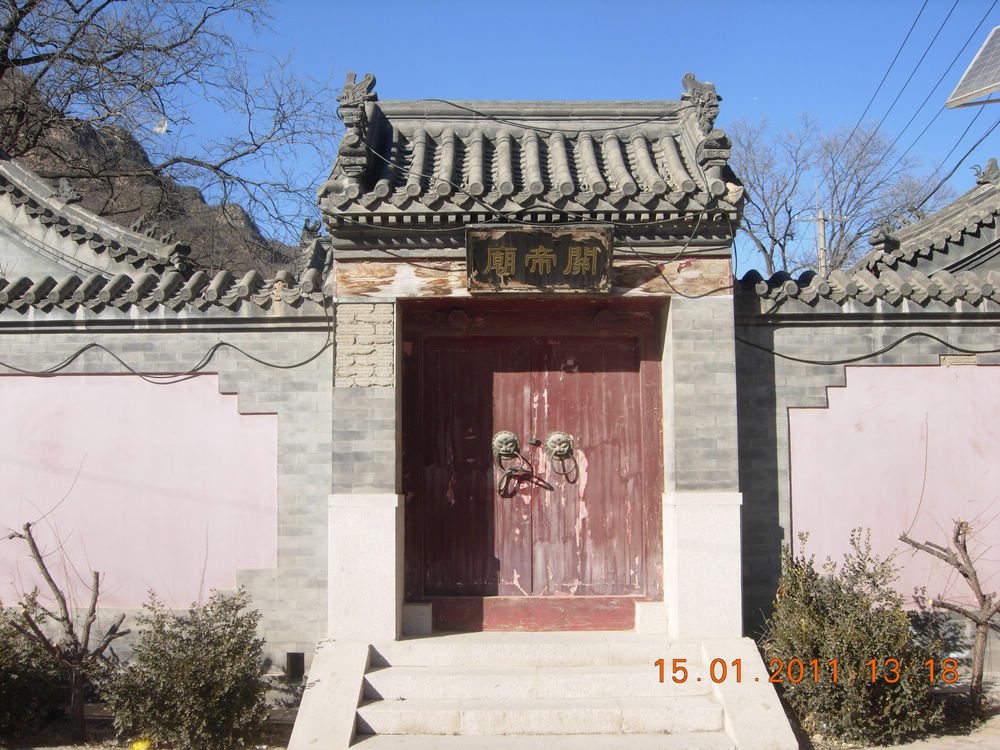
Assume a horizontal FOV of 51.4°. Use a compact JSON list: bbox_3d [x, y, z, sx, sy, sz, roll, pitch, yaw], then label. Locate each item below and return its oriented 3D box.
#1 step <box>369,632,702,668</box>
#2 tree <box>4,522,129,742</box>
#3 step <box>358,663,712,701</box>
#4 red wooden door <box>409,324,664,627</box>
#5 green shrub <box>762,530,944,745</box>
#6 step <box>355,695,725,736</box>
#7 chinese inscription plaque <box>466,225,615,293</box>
[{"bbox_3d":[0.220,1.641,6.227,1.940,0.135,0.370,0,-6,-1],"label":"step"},{"bbox_3d":[-2.426,1.453,5.821,0.700,1.210,0.600,0,-6,-1],"label":"tree"},{"bbox_3d":[0.220,1.740,5.899,1.940,0.135,0.280,0,-6,-1],"label":"step"},{"bbox_3d":[0.223,0.635,6.734,1.630,1.870,0.120,0,-6,-1],"label":"red wooden door"},{"bbox_3d":[2.040,1.454,6.001,1.040,1.140,0.880,0,-6,-1],"label":"green shrub"},{"bbox_3d":[0.221,1.844,5.621,1.940,0.135,0.280,0,-6,-1],"label":"step"},{"bbox_3d":[0.244,-0.700,6.346,0.885,0.400,0.070,0,13,-1],"label":"chinese inscription plaque"}]

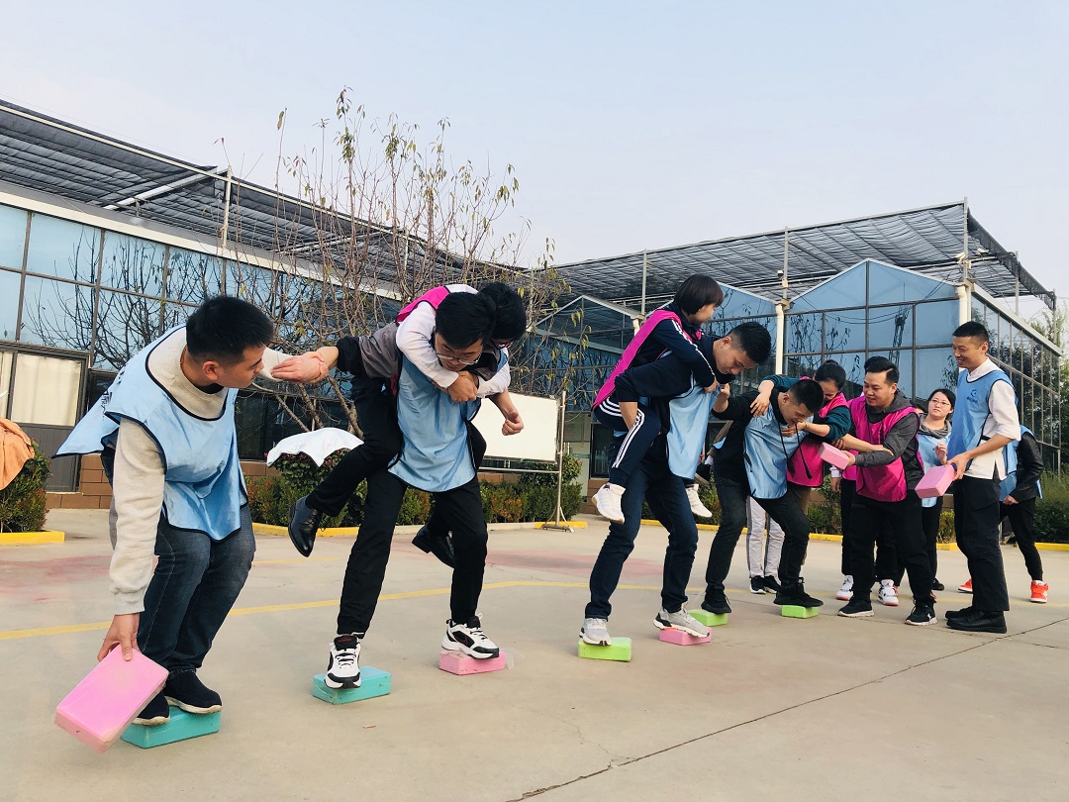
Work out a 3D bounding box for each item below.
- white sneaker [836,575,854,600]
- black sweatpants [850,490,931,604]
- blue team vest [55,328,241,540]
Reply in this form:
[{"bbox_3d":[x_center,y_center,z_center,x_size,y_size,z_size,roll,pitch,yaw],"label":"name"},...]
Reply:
[{"bbox_3d":[2.182,1.297,6.018,0.110,0.150,0.295,0,-5,34],"label":"white sneaker"},{"bbox_3d":[2.186,0.810,5.298,0.350,0.900,0.480,7,-6,-44],"label":"black sweatpants"},{"bbox_3d":[-0.990,0.084,2.250,0.360,0.530,0.430,26,10,36],"label":"blue team vest"}]

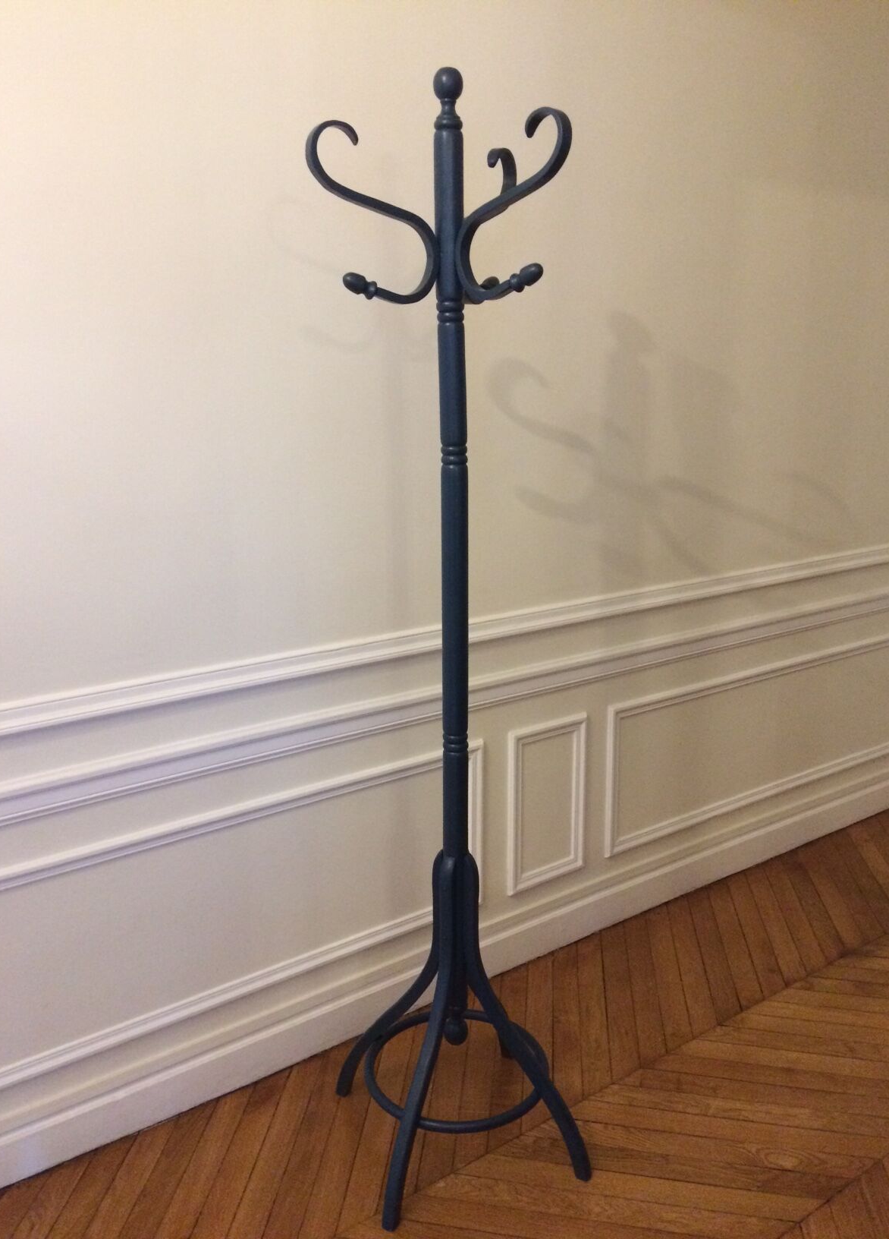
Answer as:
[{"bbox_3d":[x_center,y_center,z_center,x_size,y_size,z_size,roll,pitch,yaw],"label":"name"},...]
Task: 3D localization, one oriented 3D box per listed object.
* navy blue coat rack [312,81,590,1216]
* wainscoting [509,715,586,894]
[{"bbox_3d":[0.015,0.080,1.796,0.480,1.890,0.480,-1,13,0],"label":"navy blue coat rack"},{"bbox_3d":[0.255,0.450,2.548,0.250,0.420,0.022,-10,16,-35],"label":"wainscoting"}]

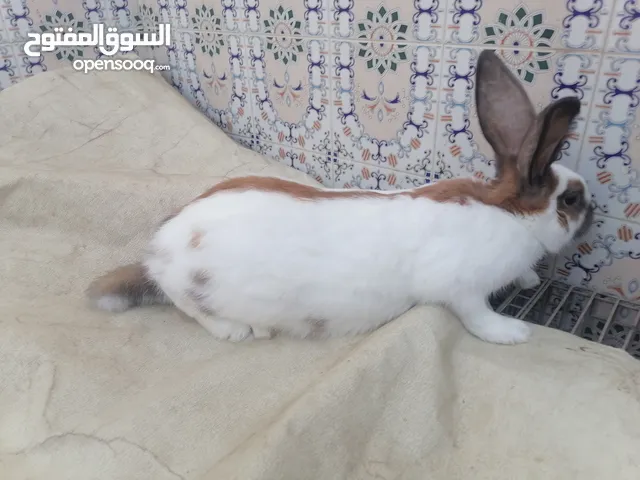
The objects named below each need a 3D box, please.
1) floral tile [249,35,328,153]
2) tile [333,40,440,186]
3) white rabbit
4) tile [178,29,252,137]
[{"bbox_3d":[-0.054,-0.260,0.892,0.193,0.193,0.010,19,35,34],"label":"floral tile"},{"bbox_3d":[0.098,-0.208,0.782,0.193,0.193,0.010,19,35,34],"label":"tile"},{"bbox_3d":[0.010,-0.051,0.566,0.585,0.312,0.166,-4,28,-3],"label":"white rabbit"},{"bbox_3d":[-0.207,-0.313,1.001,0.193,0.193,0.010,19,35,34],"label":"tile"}]

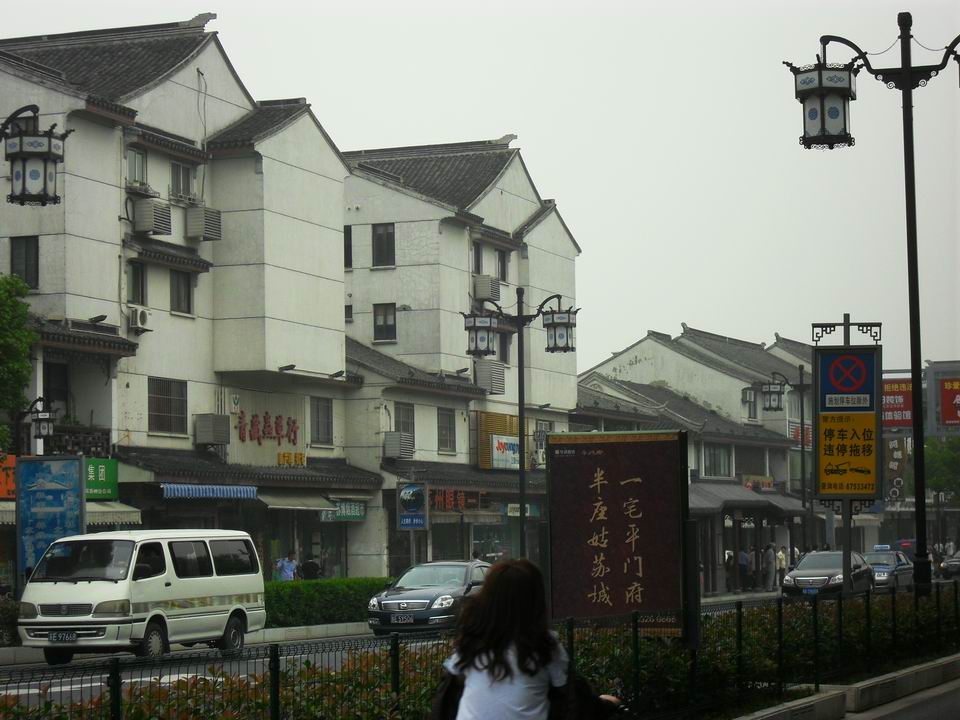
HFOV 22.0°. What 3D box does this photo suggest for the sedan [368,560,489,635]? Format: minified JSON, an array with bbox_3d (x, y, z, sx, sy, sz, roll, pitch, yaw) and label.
[{"bbox_3d":[-0.705,4.770,49.300,1.770,1.480,4.800,-2,-4,19],"label":"sedan"}]

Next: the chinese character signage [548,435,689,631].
[{"bbox_3d":[1.207,1.548,21.528,1.200,1.800,0.200,-2,-4,20],"label":"chinese character signage"}]

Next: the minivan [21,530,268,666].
[{"bbox_3d":[-4.870,3.445,36.100,1.700,1.970,4.750,-2,-4,20],"label":"minivan"}]

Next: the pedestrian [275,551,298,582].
[{"bbox_3d":[-4.770,5.573,60.939,0.520,1.660,0.360,-1,-4,-3],"label":"pedestrian"}]

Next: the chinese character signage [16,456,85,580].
[{"bbox_3d":[-7.092,2.671,41.015,1.210,2.130,0.180,-2,-4,20],"label":"chinese character signage"}]

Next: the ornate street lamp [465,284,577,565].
[{"bbox_3d":[1.145,2.316,65.689,3.050,8.480,0.950,-2,-4,20],"label":"ornate street lamp"}]

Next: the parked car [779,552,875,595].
[{"bbox_3d":[9.880,6.120,69.700,1.780,1.470,4.840,-2,-4,20],"label":"parked car"}]

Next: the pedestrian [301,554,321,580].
[{"bbox_3d":[-4.211,5.647,61.440,0.500,1.640,0.360,0,-4,-11],"label":"pedestrian"}]

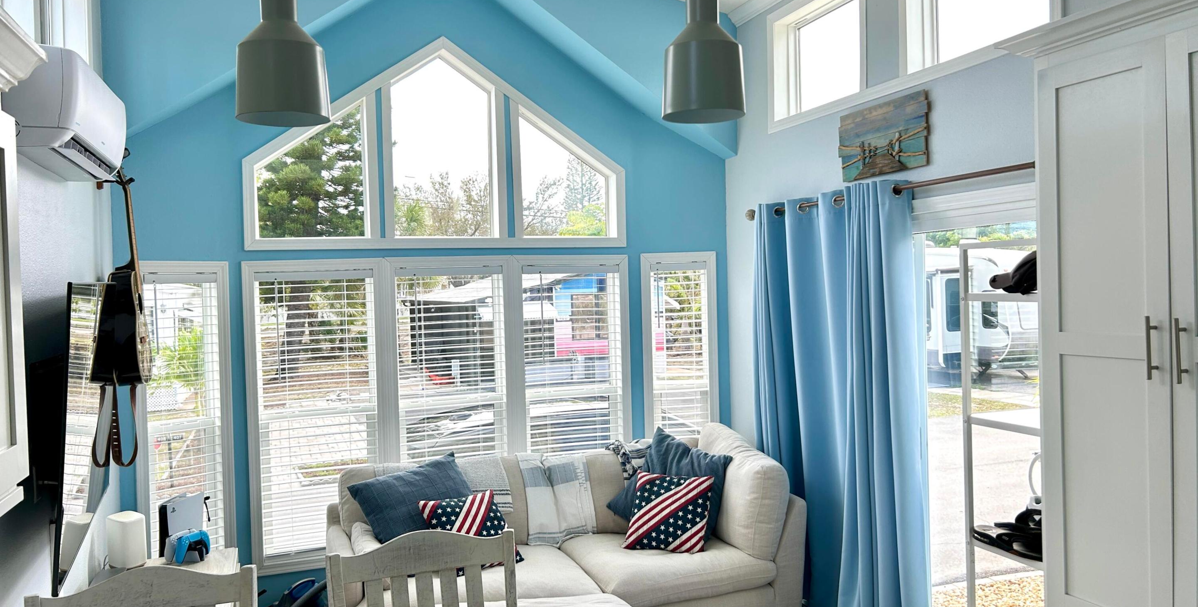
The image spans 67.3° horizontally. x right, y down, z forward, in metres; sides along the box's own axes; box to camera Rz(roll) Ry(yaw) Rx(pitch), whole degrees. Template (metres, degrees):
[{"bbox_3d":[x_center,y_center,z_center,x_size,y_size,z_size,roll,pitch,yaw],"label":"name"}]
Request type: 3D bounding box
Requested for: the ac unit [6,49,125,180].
[{"bbox_3d":[-1.798,-0.626,3.090,0.207,0.322,0.799,-2,1,-20],"label":"ac unit"}]

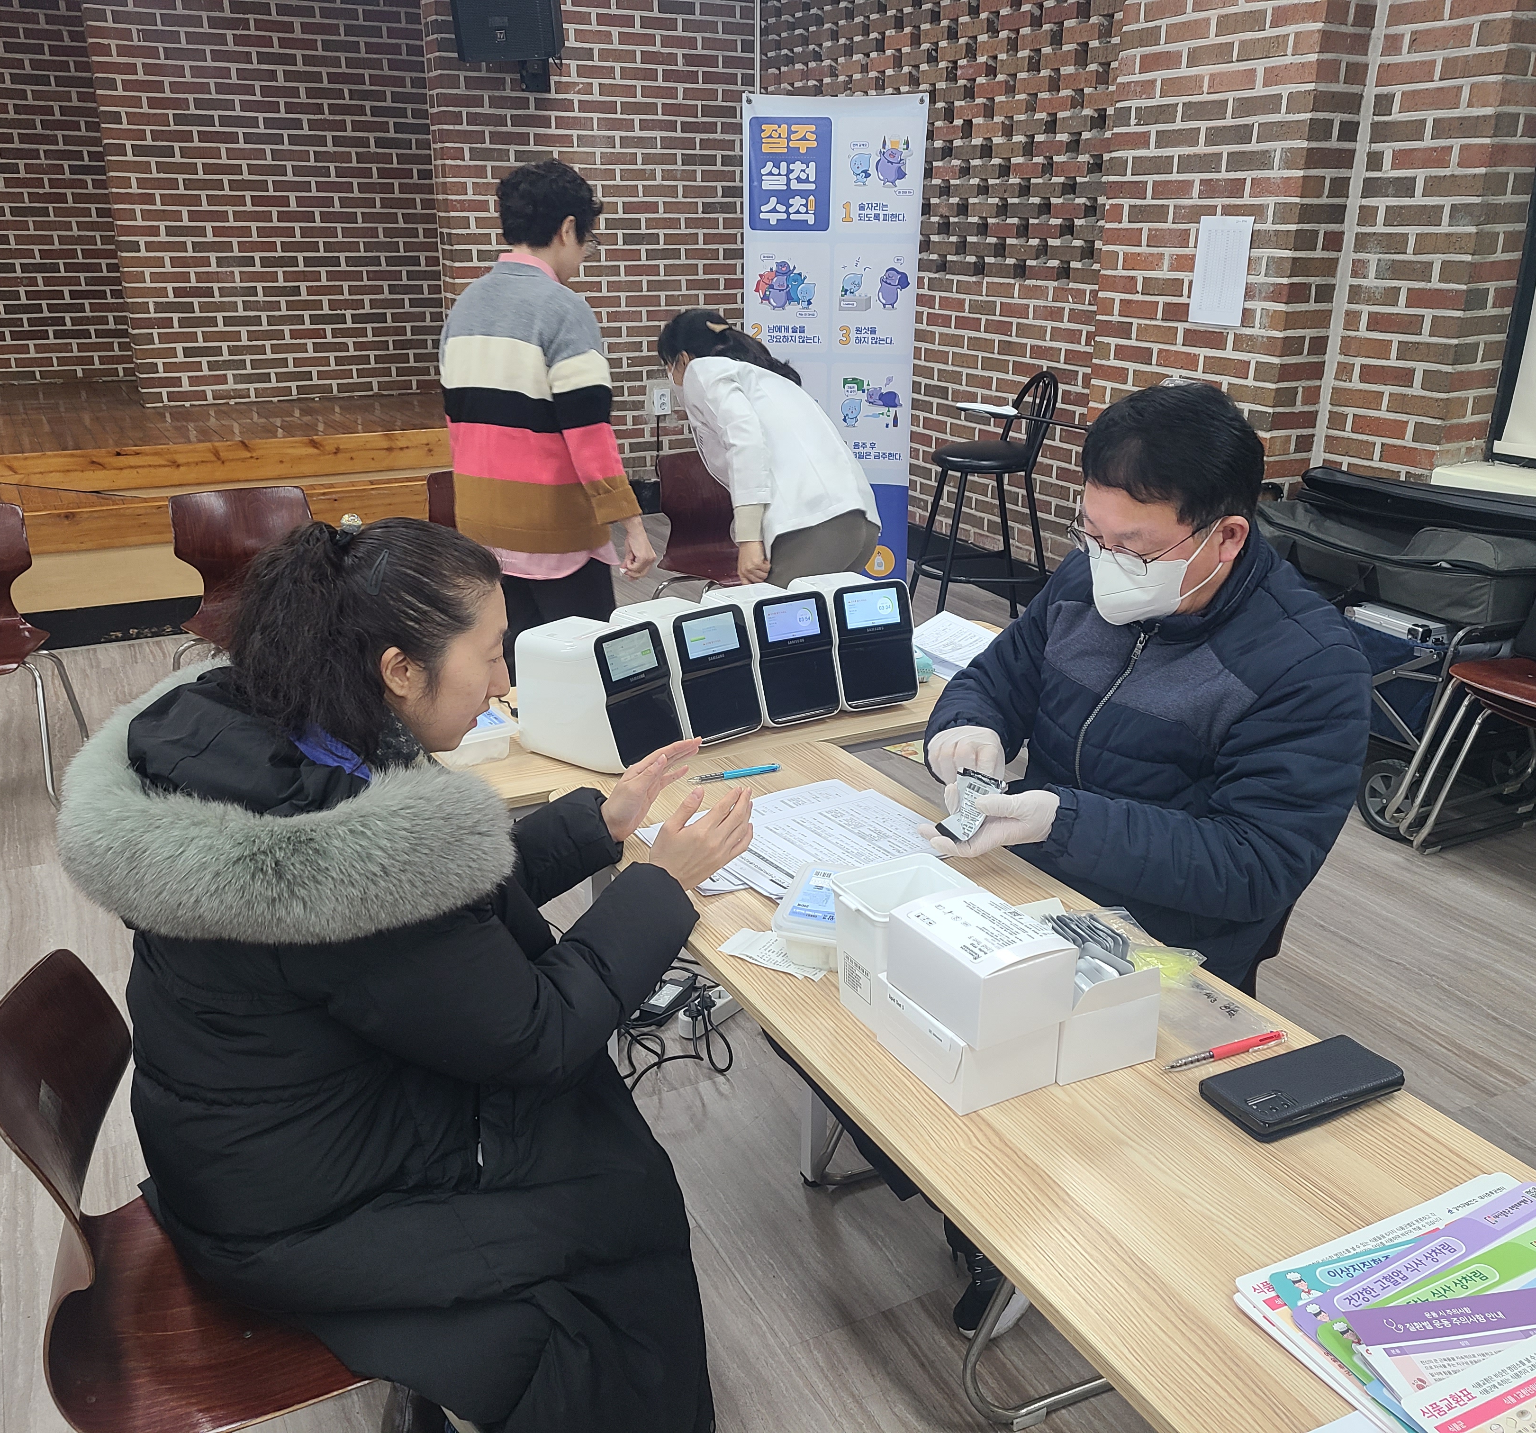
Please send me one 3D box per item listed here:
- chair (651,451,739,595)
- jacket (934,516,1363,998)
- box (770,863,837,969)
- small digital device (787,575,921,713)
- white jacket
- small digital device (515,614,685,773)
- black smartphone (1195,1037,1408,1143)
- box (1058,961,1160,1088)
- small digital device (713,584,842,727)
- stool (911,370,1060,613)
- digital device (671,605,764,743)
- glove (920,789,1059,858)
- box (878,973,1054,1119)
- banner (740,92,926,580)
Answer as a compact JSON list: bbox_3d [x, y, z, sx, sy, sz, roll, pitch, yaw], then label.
[{"bbox_3d":[-0.099,-0.471,4.597,0.520,0.730,0.500,-10,22,-28],"label":"chair"},{"bbox_3d":[0.433,0.091,1.742,0.420,0.590,0.560,-14,24,-36],"label":"jacket"},{"bbox_3d":[0.074,0.219,1.518,0.108,0.053,0.143,6,20,14],"label":"box"},{"bbox_3d":[0.136,-0.136,2.319,0.137,0.191,0.205,-9,22,-25],"label":"small digital device"},{"bbox_3d":[0.038,-0.639,3.500,0.330,0.550,0.420,-31,8,23],"label":"white jacket"},{"bbox_3d":[-0.241,-0.046,2.057,0.205,0.191,0.137,13,23,33],"label":"small digital device"},{"bbox_3d":[0.476,0.327,1.275,0.172,0.018,0.078,-10,22,-26],"label":"black smartphone"},{"bbox_3d":[0.280,0.261,1.355,0.106,0.088,0.146,-9,21,-24],"label":"box"},{"bbox_3d":[0.004,-0.111,2.247,0.137,0.191,0.205,-12,23,-32],"label":"small digital device"},{"bbox_3d":[0.767,-0.738,5.047,0.490,0.945,0.430,-4,20,-13],"label":"stool"},{"bbox_3d":[-0.125,-0.082,2.162,0.137,0.191,0.205,-17,26,-40],"label":"digital device"},{"bbox_3d":[0.253,0.122,1.636,0.165,0.070,0.090,0,20,0],"label":"glove"},{"bbox_3d":[0.180,0.285,1.310,0.104,0.069,0.134,-10,22,-27],"label":"box"},{"bbox_3d":[0.225,-1.174,4.973,0.600,1.800,0.060,3,20,7],"label":"banner"}]

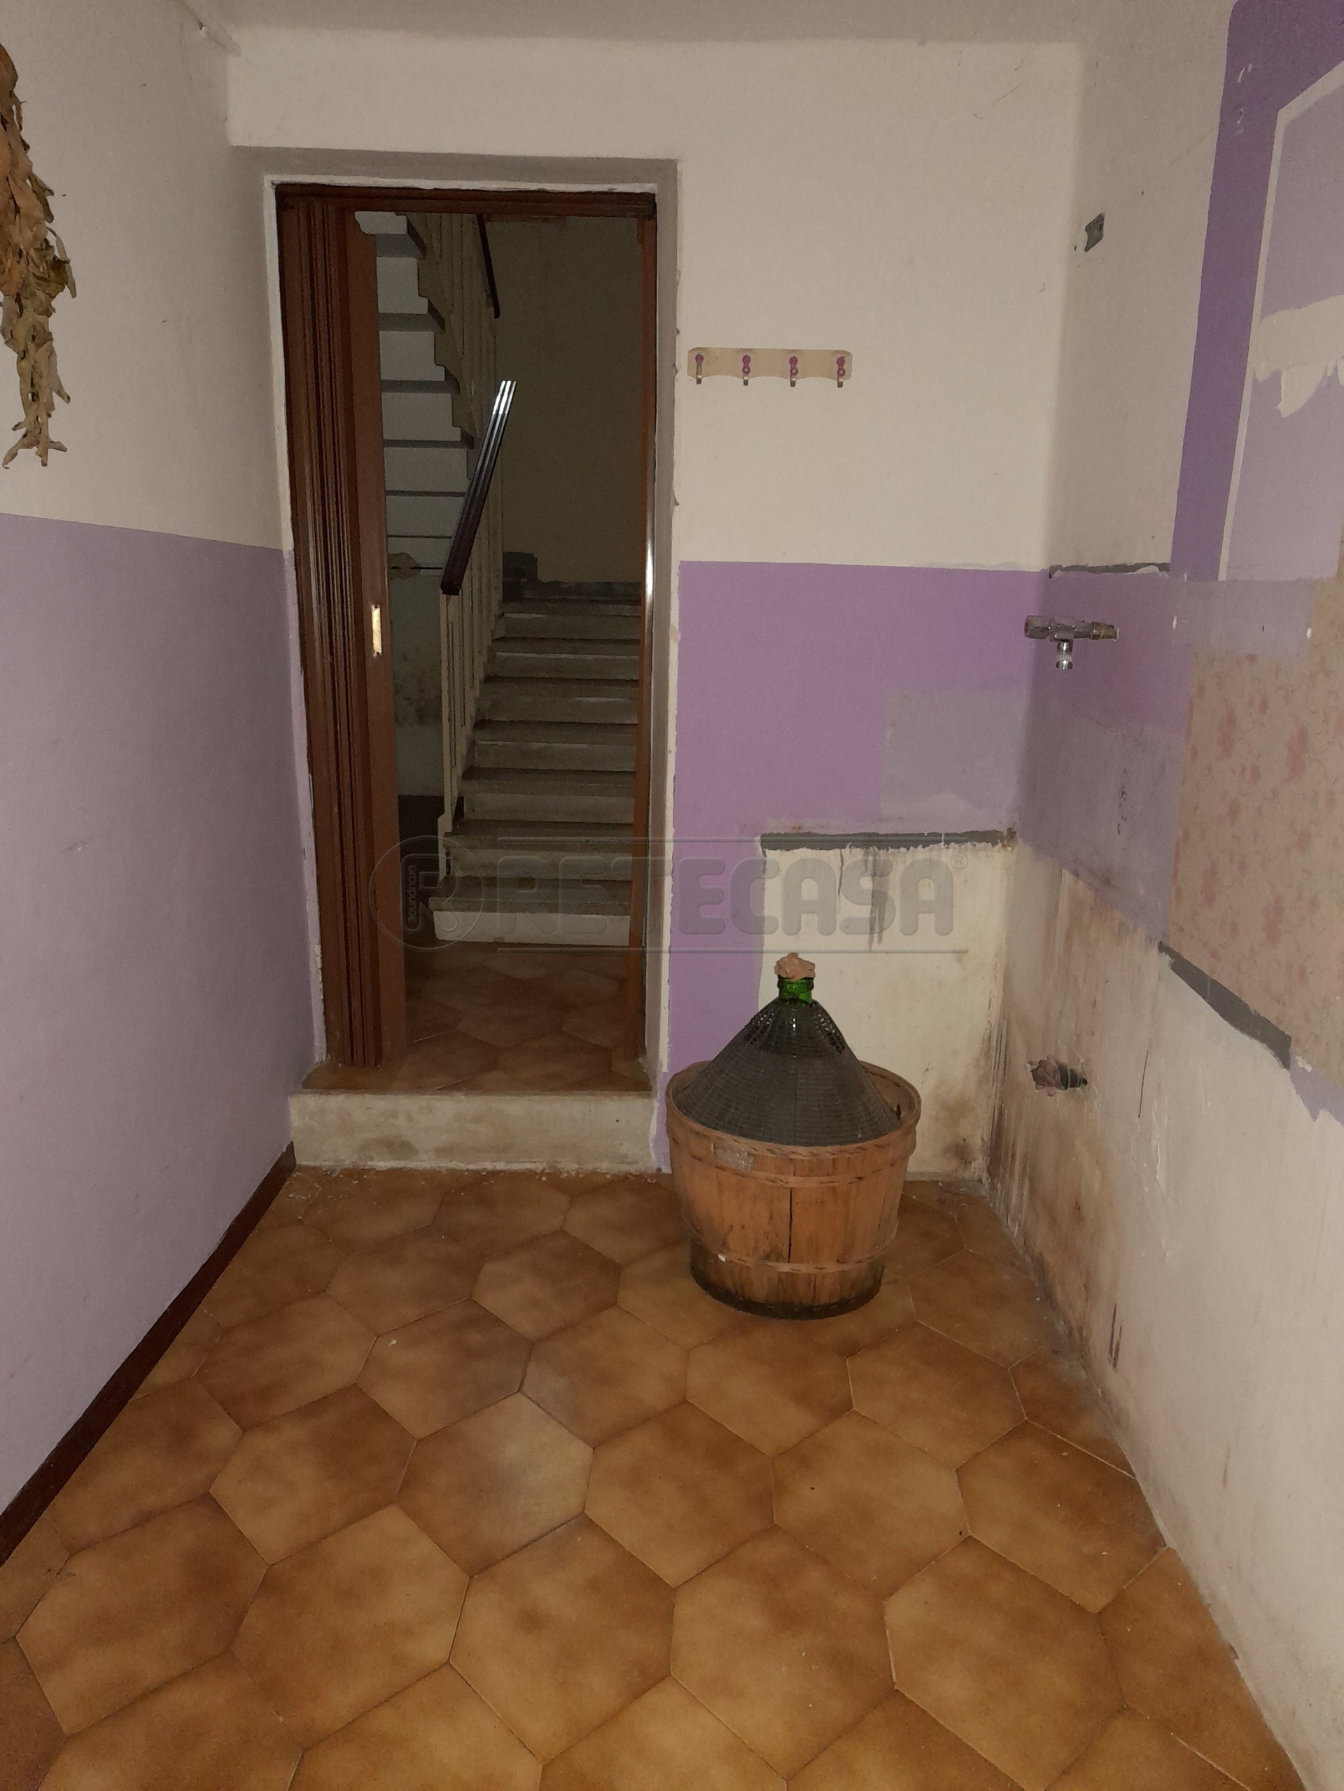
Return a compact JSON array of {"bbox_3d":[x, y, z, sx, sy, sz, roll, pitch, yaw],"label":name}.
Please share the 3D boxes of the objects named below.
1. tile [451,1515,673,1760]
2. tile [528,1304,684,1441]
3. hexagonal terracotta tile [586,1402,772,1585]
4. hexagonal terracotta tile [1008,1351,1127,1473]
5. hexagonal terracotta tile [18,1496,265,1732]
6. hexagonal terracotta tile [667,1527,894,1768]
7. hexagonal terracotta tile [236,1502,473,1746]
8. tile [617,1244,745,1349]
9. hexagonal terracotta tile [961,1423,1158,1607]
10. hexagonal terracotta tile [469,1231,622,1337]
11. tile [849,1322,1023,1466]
[{"bbox_3d":[-0.151,1.056,1.860,0.308,0.015,0.458,2,14,2],"label":"tile"},{"bbox_3d":[-0.118,0.886,2.394,0.299,0.012,0.444,2,14,2],"label":"tile"},{"bbox_3d":[0.017,0.961,2.097,0.299,0.012,0.444,2,14,2],"label":"hexagonal terracotta tile"},{"bbox_3d":[0.757,0.973,2.508,0.173,0.012,0.470,2,14,2],"label":"hexagonal terracotta tile"},{"bbox_3d":[-0.793,1.071,1.956,0.317,0.012,0.470,2,14,2],"label":"hexagonal terracotta tile"},{"bbox_3d":[0.162,1.104,1.916,0.317,0.012,0.470,2,14,2],"label":"hexagonal terracotta tile"},{"bbox_3d":[-0.458,1.046,1.875,0.308,0.015,0.458,2,14,2],"label":"hexagonal terracotta tile"},{"bbox_3d":[0.046,0.821,2.679,0.299,0.012,0.444,2,14,2],"label":"tile"},{"bbox_3d":[0.629,1.007,2.122,0.307,0.015,0.458,2,14,2],"label":"hexagonal terracotta tile"},{"bbox_3d":[-0.262,0.834,2.764,0.308,0.015,0.458,2,14,2],"label":"hexagonal terracotta tile"},{"bbox_3d":[0.511,0.964,2.518,0.317,0.012,0.470,2,14,2],"label":"tile"}]

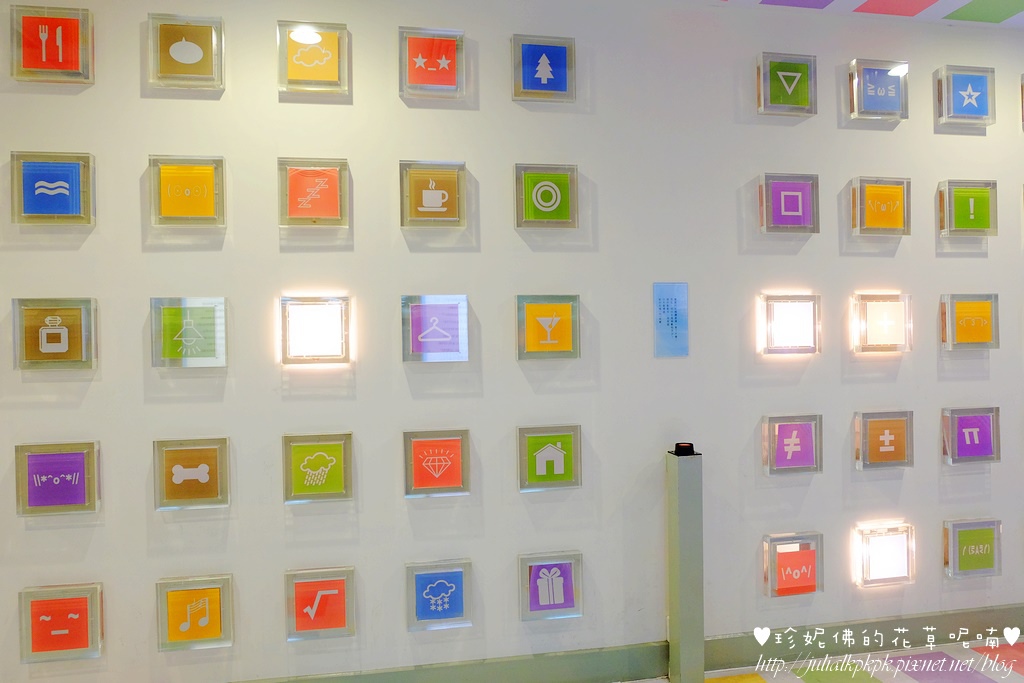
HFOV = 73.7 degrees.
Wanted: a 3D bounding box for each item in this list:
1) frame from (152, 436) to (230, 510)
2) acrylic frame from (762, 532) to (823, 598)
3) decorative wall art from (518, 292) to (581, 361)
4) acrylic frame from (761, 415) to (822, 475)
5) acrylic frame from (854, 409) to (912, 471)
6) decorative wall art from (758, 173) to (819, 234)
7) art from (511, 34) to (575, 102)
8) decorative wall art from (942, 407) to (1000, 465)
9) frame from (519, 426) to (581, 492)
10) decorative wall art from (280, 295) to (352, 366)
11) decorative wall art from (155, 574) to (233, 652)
[{"bbox_3d":[-1.120,0.464,2.400,0.240,0.240,0.045,-1,0,-10],"label":"frame"},{"bbox_3d":[1.153,0.908,2.791,0.240,0.240,0.043,-1,0,-10],"label":"acrylic frame"},{"bbox_3d":[0.135,-0.051,2.579,0.235,0.235,0.051,-1,0,-10],"label":"decorative wall art"},{"bbox_3d":[1.149,0.423,2.791,0.240,0.240,0.043,-1,0,-10],"label":"acrylic frame"},{"bbox_3d":[1.375,0.364,2.520,0.210,0.210,0.044,-1,0,-10],"label":"acrylic frame"},{"bbox_3d":[1.137,-0.559,2.796,0.240,0.240,0.045,-1,0,-10],"label":"decorative wall art"},{"bbox_3d":[0.118,-1.020,2.574,0.235,0.235,0.051,-1,0,-10],"label":"art"},{"bbox_3d":[1.984,0.405,2.944,0.240,0.240,0.045,-1,0,-10],"label":"decorative wall art"},{"bbox_3d":[0.126,0.389,2.293,0.210,0.210,0.044,-1,0,-10],"label":"frame"},{"bbox_3d":[-0.616,-0.035,2.157,0.210,0.210,0.044,-1,0,-10],"label":"decorative wall art"},{"bbox_3d":[-1.105,0.950,2.389,0.240,0.240,0.043,-1,0,-10],"label":"decorative wall art"}]

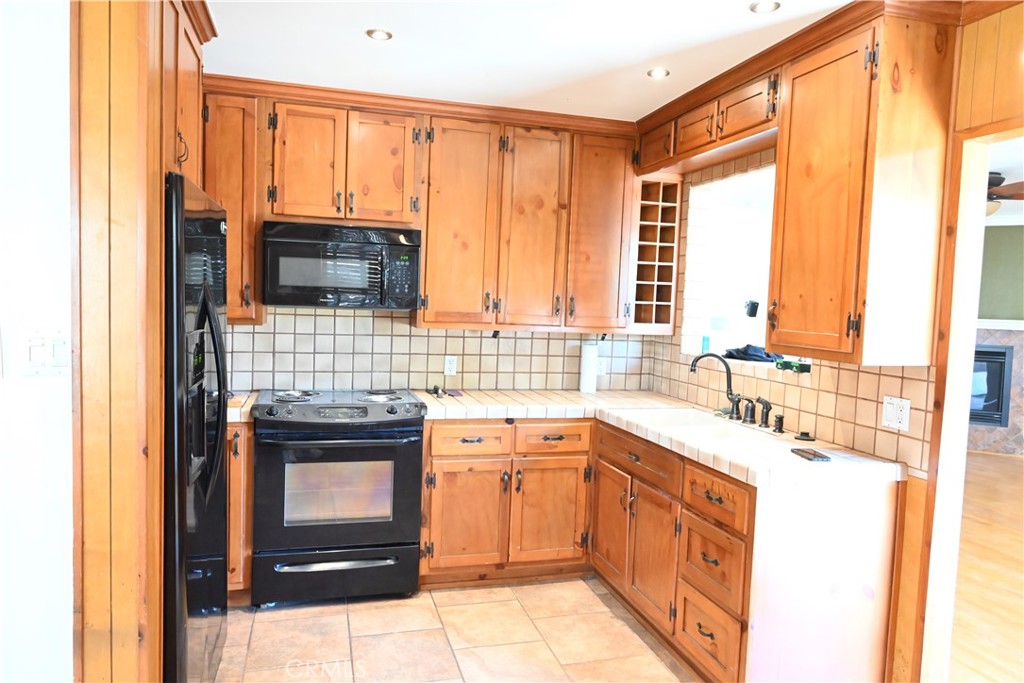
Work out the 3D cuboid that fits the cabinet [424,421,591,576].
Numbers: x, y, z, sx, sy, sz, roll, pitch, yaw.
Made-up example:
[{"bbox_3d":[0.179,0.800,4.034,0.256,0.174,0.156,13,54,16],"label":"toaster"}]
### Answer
[{"bbox_3d":[-0.089,0.760,3.703,0.865,0.783,0.585,1,4,-15],"label":"cabinet"}]

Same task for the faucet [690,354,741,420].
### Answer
[{"bbox_3d":[0.971,0.210,3.220,0.260,0.305,0.062,2,3,-5],"label":"faucet"}]

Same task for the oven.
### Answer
[{"bbox_3d":[-0.869,0.743,3.453,0.775,0.928,0.645,1,4,-15],"label":"oven"}]

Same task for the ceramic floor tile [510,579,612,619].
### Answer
[{"bbox_3d":[0.225,1.269,3.372,0.393,0.010,0.396,1,4,-16],"label":"ceramic floor tile"}]

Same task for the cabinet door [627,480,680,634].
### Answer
[{"bbox_3d":[0.623,0.916,2.963,0.024,0.540,0.420,1,4,-16],"label":"cabinet door"}]

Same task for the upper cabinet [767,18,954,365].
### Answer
[{"bbox_3d":[1.212,-0.487,2.451,0.292,1.103,0.504,1,4,-15],"label":"upper cabinet"}]

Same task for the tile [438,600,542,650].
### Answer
[{"bbox_3d":[-0.106,1.267,3.051,0.389,0.012,0.397,1,4,-15],"label":"tile"}]

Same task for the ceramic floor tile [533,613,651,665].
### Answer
[{"bbox_3d":[0.334,1.296,2.986,0.393,0.010,0.405,1,4,-16],"label":"ceramic floor tile"}]

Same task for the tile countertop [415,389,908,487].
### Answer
[{"bbox_3d":[0.411,0.390,3.209,1.544,0.054,2.003,1,4,-16],"label":"tile countertop"}]

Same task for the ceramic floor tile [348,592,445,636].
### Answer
[{"bbox_3d":[-0.549,1.253,3.154,0.402,0.010,0.402,1,4,-16],"label":"ceramic floor tile"}]

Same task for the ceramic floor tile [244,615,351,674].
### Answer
[{"bbox_3d":[-0.883,1.259,2.858,0.399,0.010,0.403,1,4,-16],"label":"ceramic floor tile"}]

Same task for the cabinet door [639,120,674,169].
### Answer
[{"bbox_3d":[0.763,-1.029,3.581,0.022,0.186,0.345,1,4,-15],"label":"cabinet door"}]

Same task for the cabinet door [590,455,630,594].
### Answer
[{"bbox_3d":[0.496,0.887,3.380,0.020,0.542,0.405,1,4,-16],"label":"cabinet door"}]

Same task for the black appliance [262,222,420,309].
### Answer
[{"bbox_3d":[-0.897,-0.388,3.623,0.764,0.405,0.391,1,4,-16],"label":"black appliance"}]

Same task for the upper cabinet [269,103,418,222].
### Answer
[{"bbox_3d":[-0.867,-0.891,3.519,0.715,0.535,0.310,1,4,-15],"label":"upper cabinet"}]

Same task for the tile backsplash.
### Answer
[{"bbox_3d":[-0.327,0.056,4.020,2.533,0.462,0.011,1,4,-16],"label":"tile backsplash"}]

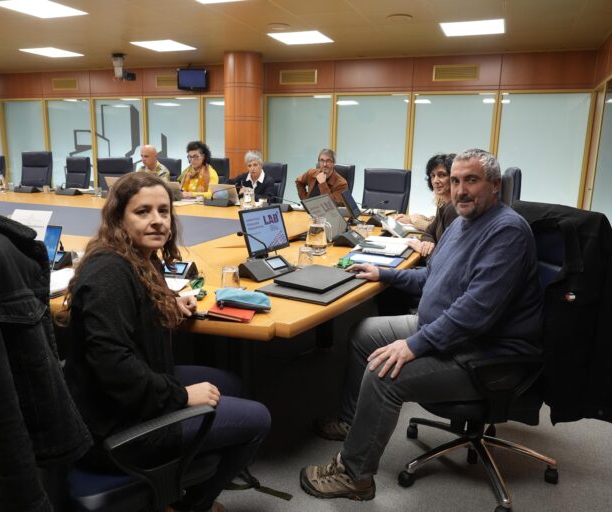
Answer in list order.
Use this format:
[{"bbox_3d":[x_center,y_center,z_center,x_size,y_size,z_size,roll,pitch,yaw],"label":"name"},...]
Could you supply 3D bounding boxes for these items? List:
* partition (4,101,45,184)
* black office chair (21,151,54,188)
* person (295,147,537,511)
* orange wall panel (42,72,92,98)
[{"bbox_3d":[-5.148,-1.852,9.518,1.052,2.030,0.060,6,13,21],"label":"partition"},{"bbox_3d":[-3.982,-0.871,7.358,0.620,1.220,0.660,3,12,7],"label":"black office chair"},{"bbox_3d":[0.442,0.246,2.065,0.900,1.330,0.660,0,12,-8],"label":"person"},{"bbox_3d":[-4.320,-3.086,9.253,1.140,0.465,0.050,6,12,21],"label":"orange wall panel"}]

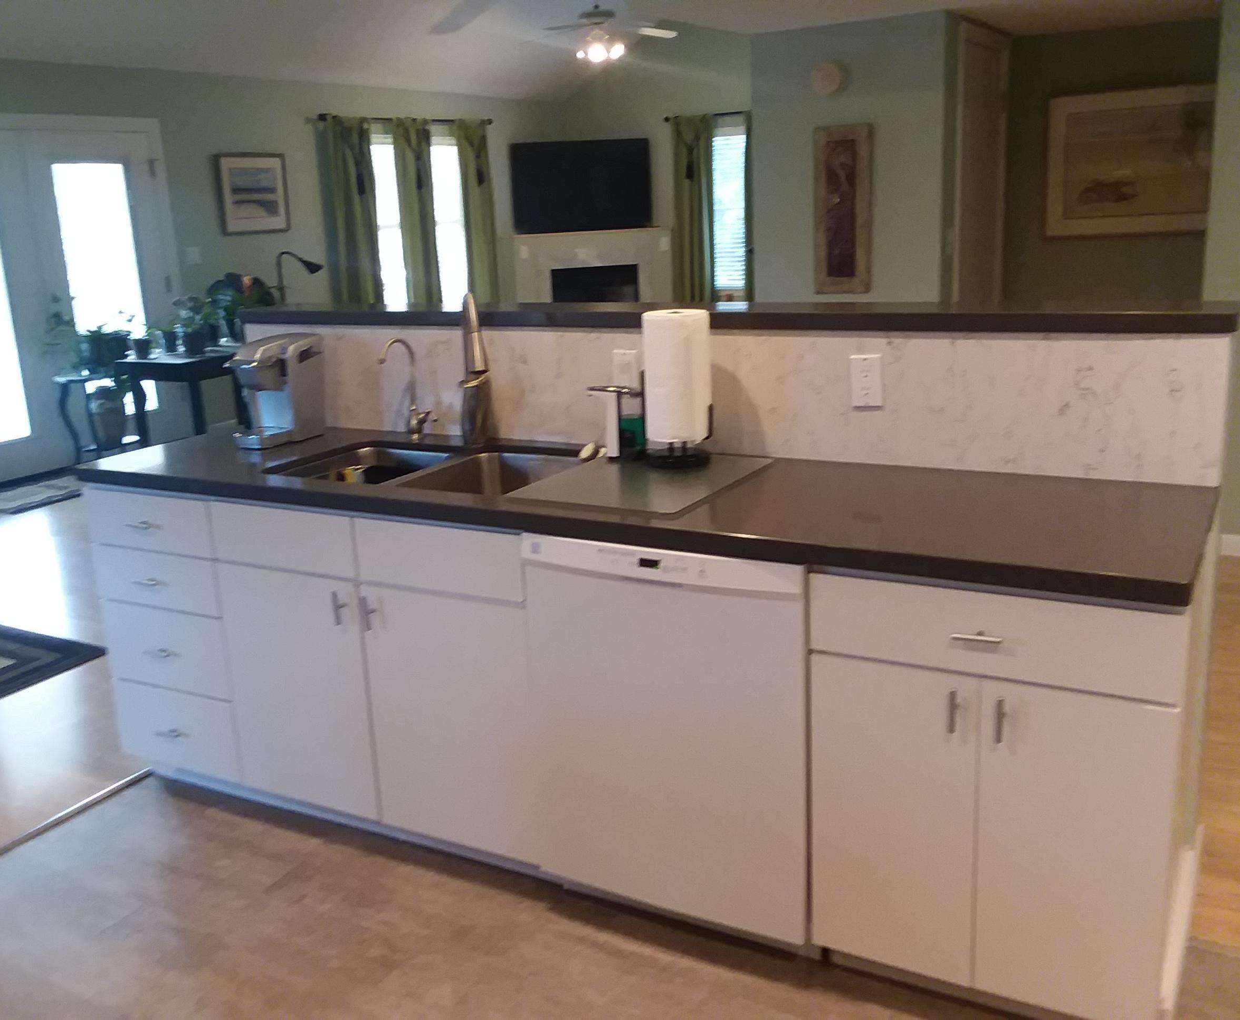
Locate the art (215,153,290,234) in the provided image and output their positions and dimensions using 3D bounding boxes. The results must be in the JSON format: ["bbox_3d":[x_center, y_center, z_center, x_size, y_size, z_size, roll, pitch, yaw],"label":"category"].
[{"bbox_3d":[-2.713,-2.353,8.489,0.030,0.565,0.670,6,17,29],"label":"art"}]

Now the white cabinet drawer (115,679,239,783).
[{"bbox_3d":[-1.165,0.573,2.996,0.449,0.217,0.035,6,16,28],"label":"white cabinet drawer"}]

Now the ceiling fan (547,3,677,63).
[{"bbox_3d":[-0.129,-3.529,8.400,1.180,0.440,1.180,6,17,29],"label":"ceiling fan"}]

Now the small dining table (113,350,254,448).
[{"bbox_3d":[-2.644,-0.582,7.111,0.620,0.740,0.580,6,17,29],"label":"small dining table"}]

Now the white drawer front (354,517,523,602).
[{"bbox_3d":[-0.387,0.101,2.434,0.443,0.145,0.025,6,16,28],"label":"white drawer front"}]

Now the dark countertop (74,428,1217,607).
[{"bbox_3d":[-0.116,-0.058,2.566,2.570,0.040,0.645,6,17,29],"label":"dark countertop"}]

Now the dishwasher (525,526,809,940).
[{"bbox_3d":[0.216,0.390,2.485,0.605,0.805,0.600,6,17,29],"label":"dishwasher"}]

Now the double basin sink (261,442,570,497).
[{"bbox_3d":[-0.441,-0.005,2.786,0.760,0.205,0.465,6,17,29],"label":"double basin sink"}]

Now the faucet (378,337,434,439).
[{"bbox_3d":[-0.580,-0.315,3.029,0.080,0.265,0.165,6,17,29],"label":"faucet"}]

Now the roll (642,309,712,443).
[{"bbox_3d":[0.137,-0.310,2.637,0.148,0.286,0.148,-2,14,1],"label":"roll"}]

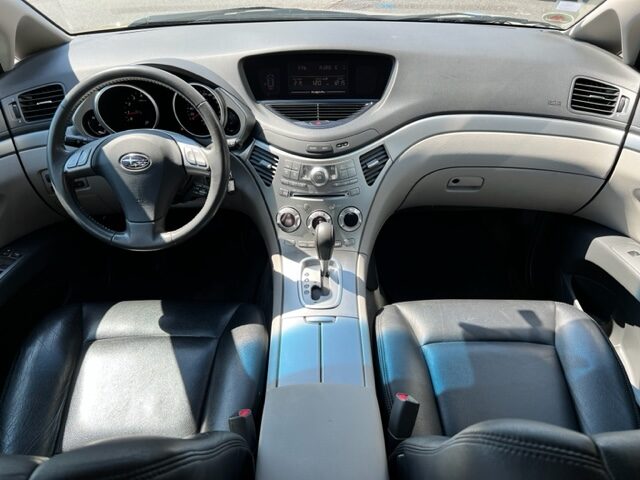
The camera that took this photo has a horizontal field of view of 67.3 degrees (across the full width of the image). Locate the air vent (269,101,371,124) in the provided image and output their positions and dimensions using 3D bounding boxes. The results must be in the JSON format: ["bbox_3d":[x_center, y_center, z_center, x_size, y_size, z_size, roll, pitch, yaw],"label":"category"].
[{"bbox_3d":[-0.001,-0.300,1.130,0.235,0.053,0.030,-1,15,0],"label":"air vent"}]

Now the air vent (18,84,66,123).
[{"bbox_3d":[-0.624,-0.308,1.080,0.088,0.075,0.030,-14,29,-18],"label":"air vent"}]

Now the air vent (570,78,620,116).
[{"bbox_3d":[0.617,-0.322,1.080,0.090,0.075,0.030,12,29,18],"label":"air vent"}]

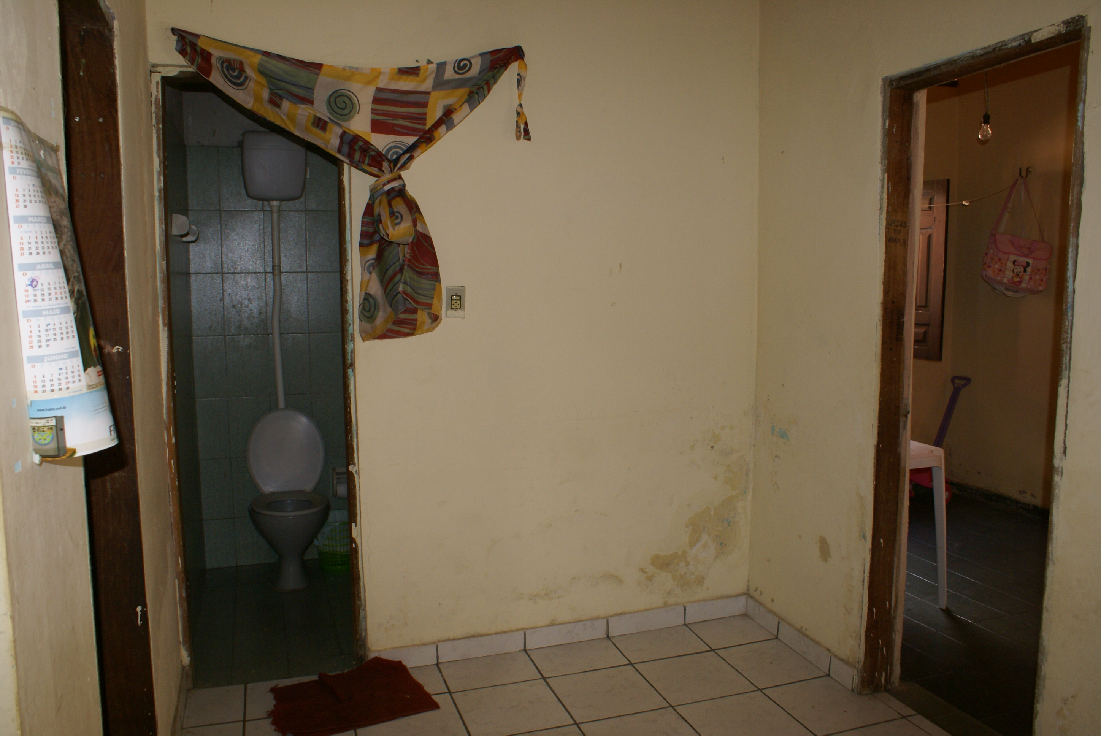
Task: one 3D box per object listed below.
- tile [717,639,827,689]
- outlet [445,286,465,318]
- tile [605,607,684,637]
[{"bbox_3d":[0.823,1.114,3.104,0.292,0.012,0.333,-2,7,-18],"label":"tile"},{"bbox_3d":[-0.341,-0.236,2.990,0.072,0.115,0.014,-2,7,-18],"label":"outlet"},{"bbox_3d":[0.397,1.039,3.370,0.338,0.082,0.012,-2,7,-18],"label":"tile"}]

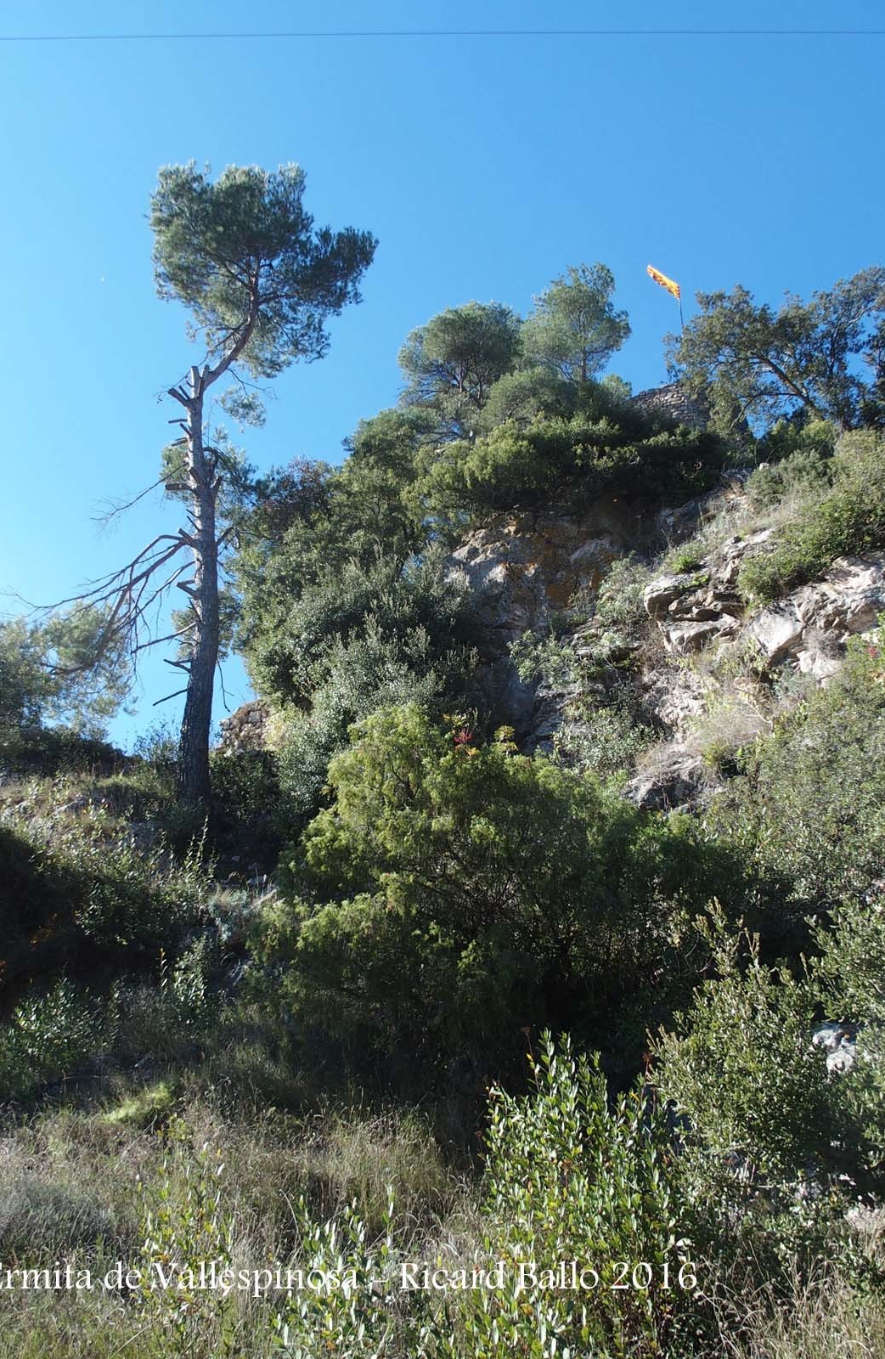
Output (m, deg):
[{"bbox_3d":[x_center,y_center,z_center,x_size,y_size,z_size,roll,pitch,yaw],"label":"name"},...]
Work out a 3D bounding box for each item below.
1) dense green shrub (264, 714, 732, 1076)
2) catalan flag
[{"bbox_3d":[0.484,2.274,11.262,4.304,3.464,3.443,0,-16,0],"label":"dense green shrub"},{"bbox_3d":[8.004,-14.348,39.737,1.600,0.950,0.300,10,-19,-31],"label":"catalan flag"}]

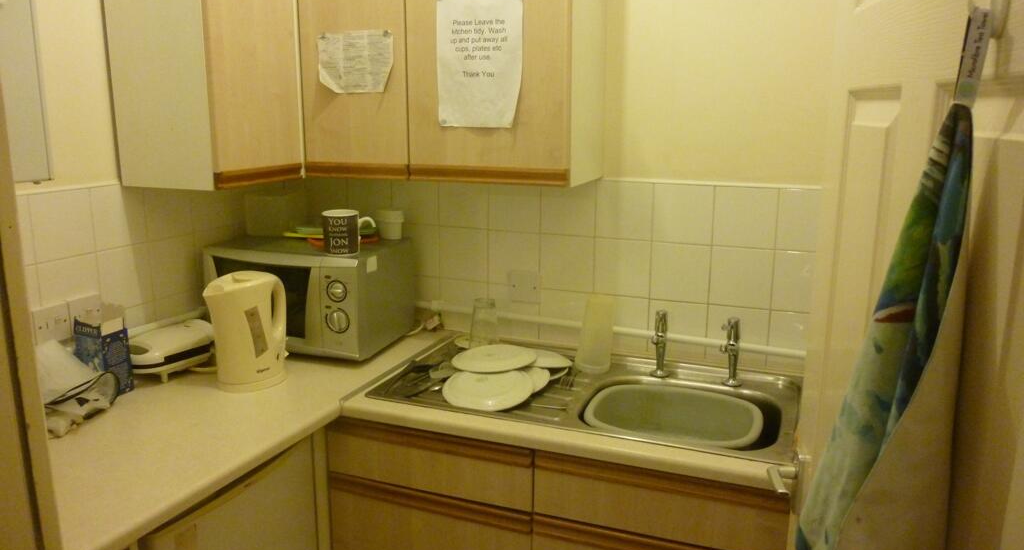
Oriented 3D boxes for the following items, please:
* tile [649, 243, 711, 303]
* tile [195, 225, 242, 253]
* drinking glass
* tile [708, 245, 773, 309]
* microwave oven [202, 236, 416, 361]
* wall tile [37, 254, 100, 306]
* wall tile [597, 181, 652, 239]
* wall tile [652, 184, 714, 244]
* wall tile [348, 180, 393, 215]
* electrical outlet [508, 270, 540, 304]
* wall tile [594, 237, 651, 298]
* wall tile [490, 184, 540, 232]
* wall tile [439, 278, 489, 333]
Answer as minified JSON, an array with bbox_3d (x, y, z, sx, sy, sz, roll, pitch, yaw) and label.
[{"bbox_3d":[0.429,-0.008,1.886,0.148,0.148,0.010,5,13,20],"label":"tile"},{"bbox_3d":[-0.836,-0.050,2.083,0.010,0.148,0.148,5,13,20],"label":"tile"},{"bbox_3d":[-0.080,0.129,2.024,0.079,0.138,0.079,1,12,0],"label":"drinking glass"},{"bbox_3d":[0.570,0.005,1.835,0.148,0.148,0.010,5,13,20],"label":"tile"},{"bbox_3d":[-0.548,0.045,2.031,0.455,0.261,0.327,5,12,18],"label":"microwave oven"},{"bbox_3d":[-0.993,0.038,1.669,0.010,0.148,0.148,5,13,20],"label":"wall tile"},{"bbox_3d":[0.290,-0.166,1.912,0.148,0.148,0.010,5,13,20],"label":"wall tile"},{"bbox_3d":[0.433,-0.154,1.864,0.149,0.149,0.010,5,12,20],"label":"wall tile"},{"bbox_3d":[-0.413,-0.228,2.158,0.148,0.145,0.010,5,13,20],"label":"wall tile"},{"bbox_3d":[0.035,0.035,2.047,0.086,0.086,0.010,5,12,20],"label":"electrical outlet"},{"bbox_3d":[0.289,-0.020,1.936,0.148,0.148,0.010,5,13,20],"label":"wall tile"},{"bbox_3d":[0.009,-0.192,2.019,0.149,0.149,0.010,5,12,20],"label":"wall tile"},{"bbox_3d":[-0.137,0.091,2.132,0.149,0.149,0.010,5,12,20],"label":"wall tile"}]

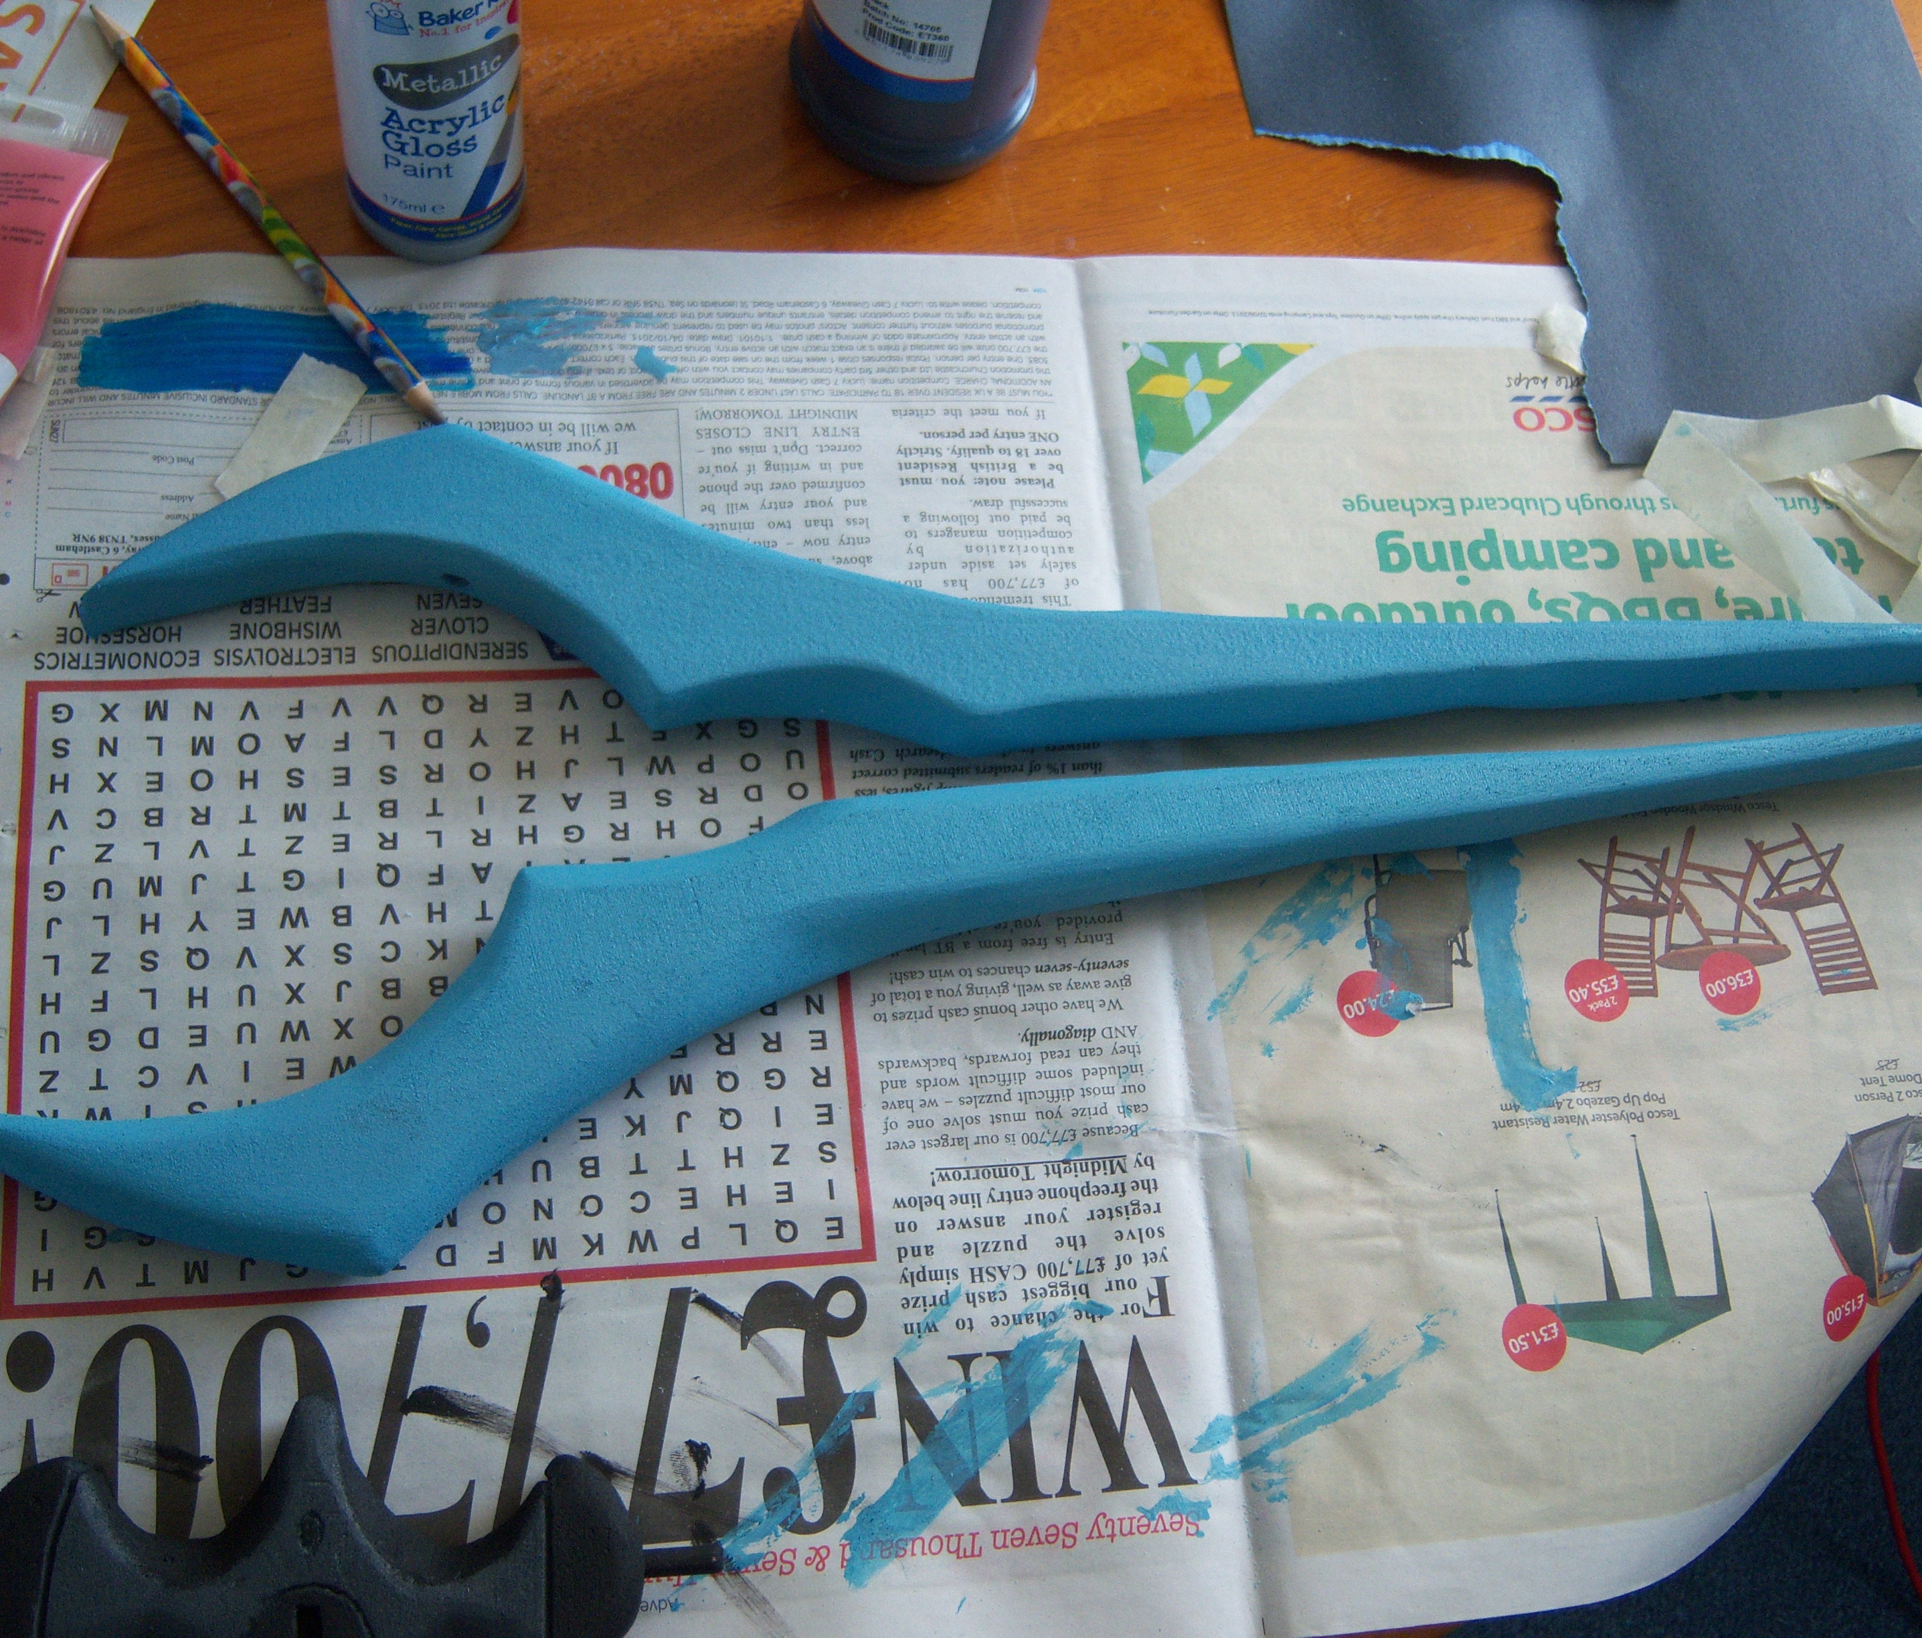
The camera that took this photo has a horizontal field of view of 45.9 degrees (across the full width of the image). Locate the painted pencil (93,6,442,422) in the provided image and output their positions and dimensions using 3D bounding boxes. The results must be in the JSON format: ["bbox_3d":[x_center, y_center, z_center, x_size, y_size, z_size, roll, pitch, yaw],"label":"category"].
[{"bbox_3d":[-0.184,-0.161,0.601,0.007,0.007,0.158,-37,80,-20],"label":"painted pencil"}]

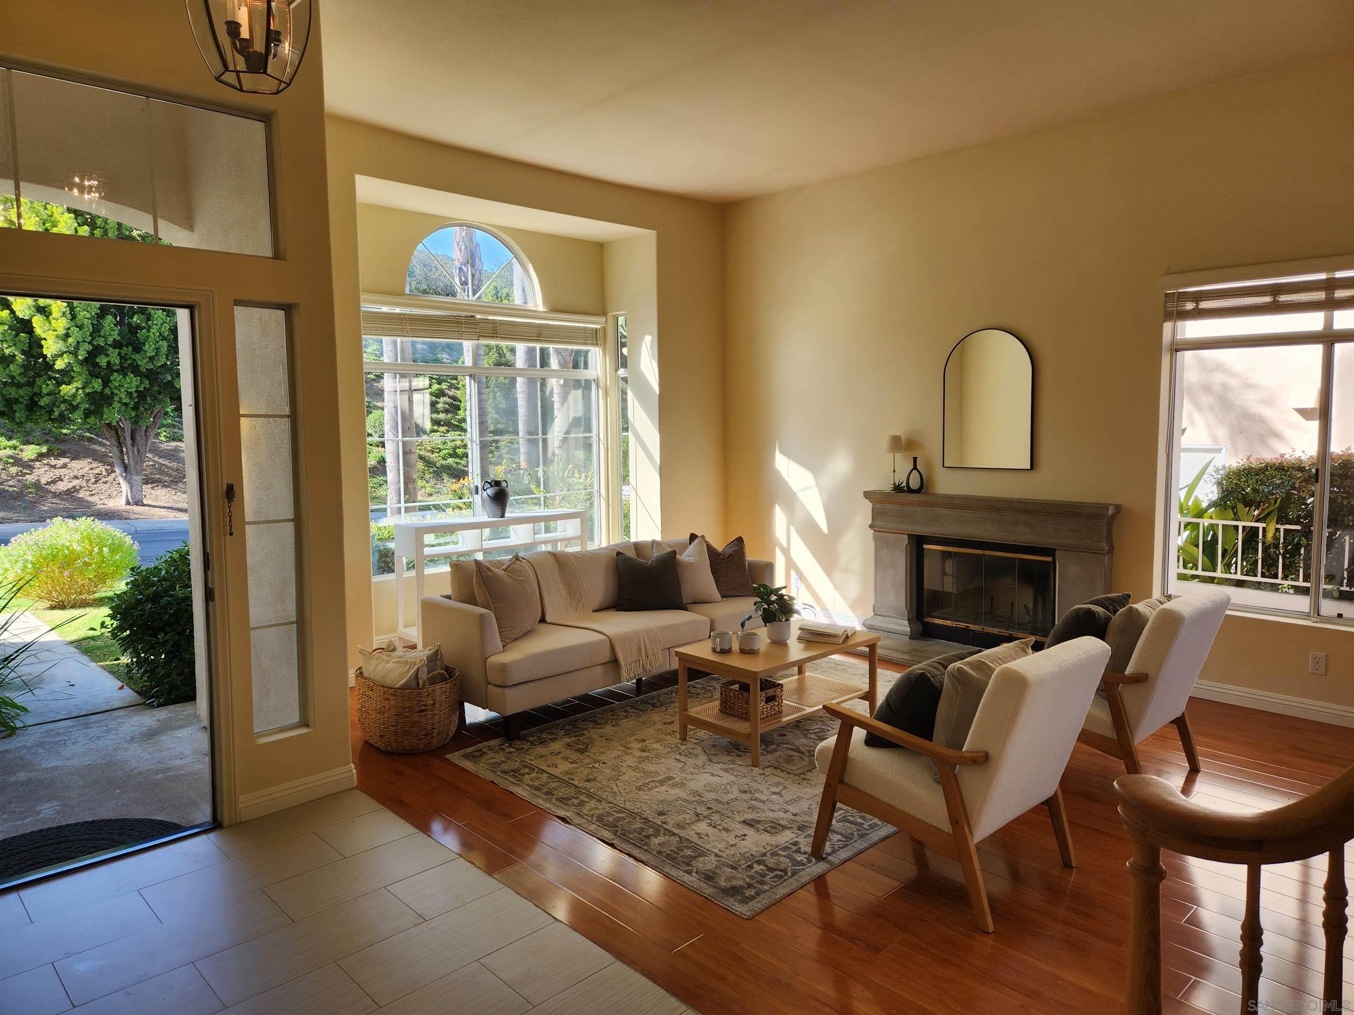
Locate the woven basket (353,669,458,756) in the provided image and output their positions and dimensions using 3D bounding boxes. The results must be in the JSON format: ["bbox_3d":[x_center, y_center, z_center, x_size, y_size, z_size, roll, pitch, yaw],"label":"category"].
[{"bbox_3d":[-1.350,0.995,4.537,0.510,0.360,0.510,0,6,0],"label":"woven basket"}]

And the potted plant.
[{"bbox_3d":[0.491,0.556,4.717,0.290,0.300,0.260,0,6,6],"label":"potted plant"}]

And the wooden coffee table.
[{"bbox_3d":[0.535,0.928,4.680,0.975,0.457,0.570,-6,8,-43],"label":"wooden coffee table"}]

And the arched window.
[{"bbox_3d":[-1.512,-1.803,6.670,1.150,0.570,0.120,-6,8,-44],"label":"arched window"}]

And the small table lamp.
[{"bbox_3d":[1.552,-0.310,6.435,0.150,0.412,0.150,-6,8,-44],"label":"small table lamp"}]

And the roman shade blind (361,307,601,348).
[{"bbox_3d":[-1.420,-1.312,6.653,2.220,0.195,0.080,-6,8,-44],"label":"roman shade blind"}]

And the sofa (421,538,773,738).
[{"bbox_3d":[-0.353,0.663,5.610,2.270,0.820,0.840,-6,8,-44],"label":"sofa"}]

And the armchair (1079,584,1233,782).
[{"bbox_3d":[1.933,0.782,4.069,0.635,0.840,0.840,-6,8,-41],"label":"armchair"}]

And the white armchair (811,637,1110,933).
[{"bbox_3d":[0.990,0.877,3.217,0.635,0.840,0.840,-6,8,-41],"label":"white armchair"}]

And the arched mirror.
[{"bbox_3d":[2.048,-0.711,5.905,0.035,0.915,0.615,-6,8,-44],"label":"arched mirror"}]

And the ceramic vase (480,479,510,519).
[{"bbox_3d":[-1.339,-0.068,6.661,0.210,0.280,0.210,0,6,0],"label":"ceramic vase"}]

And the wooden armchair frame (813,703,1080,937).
[{"bbox_3d":[0.961,0.991,3.242,0.630,0.590,0.730,-6,8,-44],"label":"wooden armchair frame"}]

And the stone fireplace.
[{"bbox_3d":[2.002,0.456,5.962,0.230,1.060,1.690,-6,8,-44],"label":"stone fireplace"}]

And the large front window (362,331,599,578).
[{"bbox_3d":[-1.439,-0.473,6.779,2.240,1.770,0.100,-6,8,-44],"label":"large front window"}]

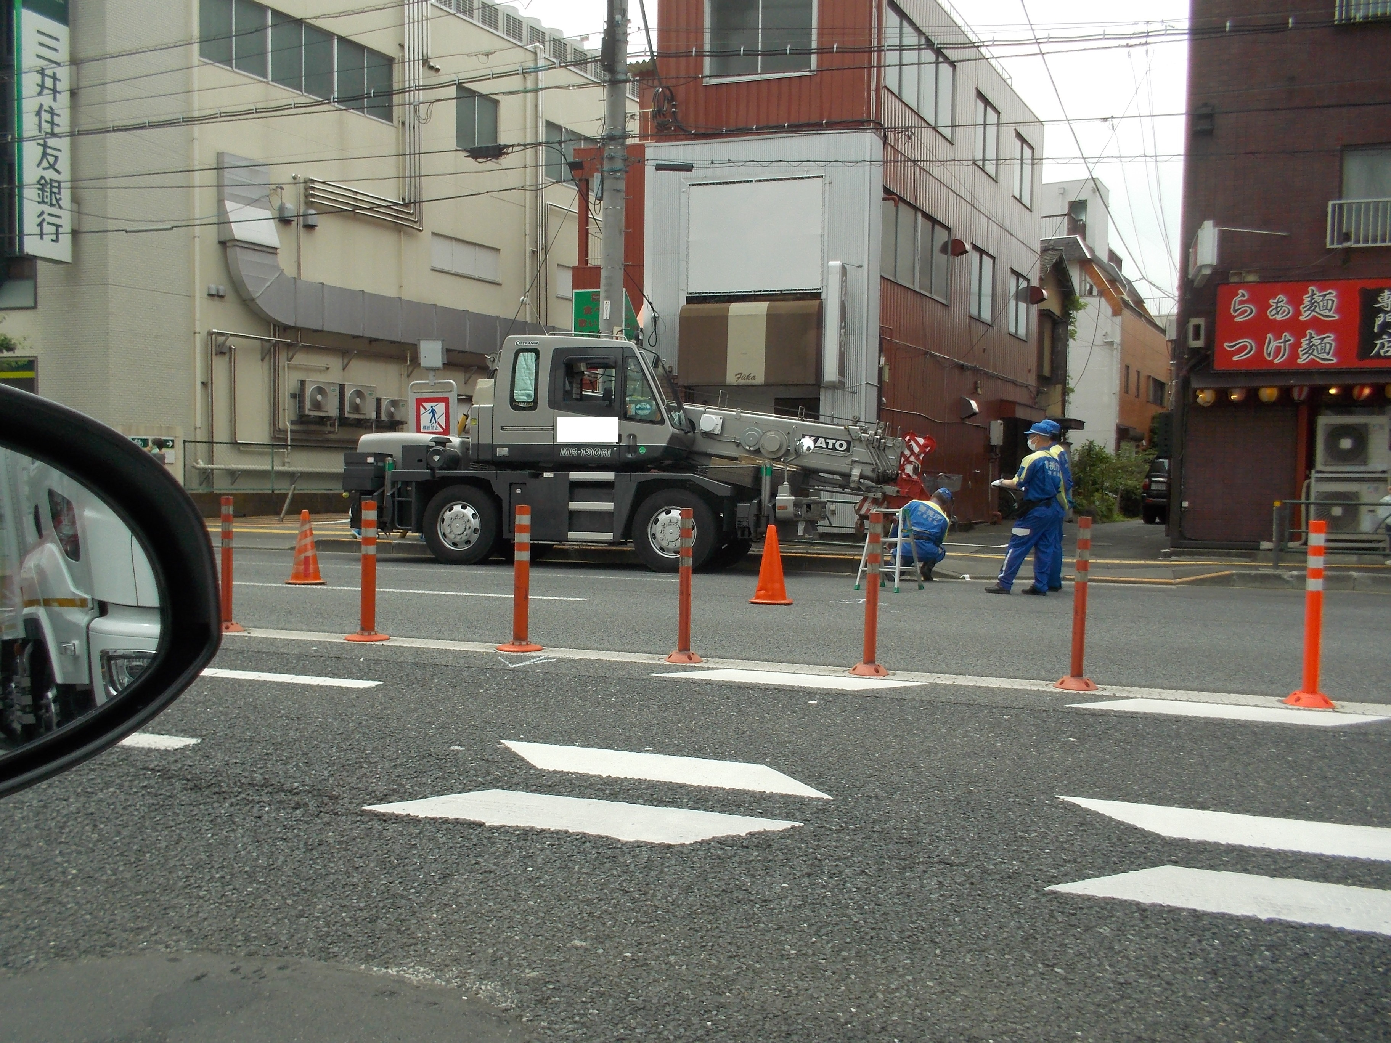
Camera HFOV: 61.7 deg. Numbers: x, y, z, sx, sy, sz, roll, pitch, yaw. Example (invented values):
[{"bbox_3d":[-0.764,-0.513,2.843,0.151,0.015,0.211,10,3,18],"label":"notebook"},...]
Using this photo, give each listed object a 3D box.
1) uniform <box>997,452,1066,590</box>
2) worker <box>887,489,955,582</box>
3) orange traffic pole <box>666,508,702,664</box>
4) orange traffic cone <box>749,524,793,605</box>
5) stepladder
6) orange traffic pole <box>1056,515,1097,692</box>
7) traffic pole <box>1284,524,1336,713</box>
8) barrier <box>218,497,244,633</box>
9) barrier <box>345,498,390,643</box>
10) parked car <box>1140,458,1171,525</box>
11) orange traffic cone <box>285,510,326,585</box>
[{"bbox_3d":[3.380,-0.005,11.750,0.560,1.450,0.520,2,3,28],"label":"uniform"},{"bbox_3d":[2.575,0.143,13.200,0.660,1.060,0.680,1,3,-5],"label":"worker"},{"bbox_3d":[-0.053,0.333,6.150,0.200,0.800,0.200,1,3,0],"label":"orange traffic pole"},{"bbox_3d":[0.660,0.362,10.200,0.380,0.700,0.380,2,3,20],"label":"orange traffic cone"},{"bbox_3d":[1.967,0.285,11.750,0.490,0.810,0.640,3,4,39],"label":"stepladder"},{"bbox_3d":[1.815,0.381,5.500,0.210,0.800,0.210,2,3,20],"label":"orange traffic pole"},{"bbox_3d":[2.726,0.407,5.160,0.215,0.800,0.215,2,3,19],"label":"traffic pole"},{"bbox_3d":[-2.842,0.258,7.080,0.200,0.800,0.200,2,3,19],"label":"barrier"},{"bbox_3d":[-1.914,0.286,6.820,0.250,0.800,0.250,2,3,19],"label":"barrier"},{"bbox_3d":[12.160,-0.790,28.430,1.700,1.620,4.300,3,3,29],"label":"parked car"},{"bbox_3d":[-3.716,0.243,11.100,0.380,0.700,0.380,1,3,12],"label":"orange traffic cone"}]

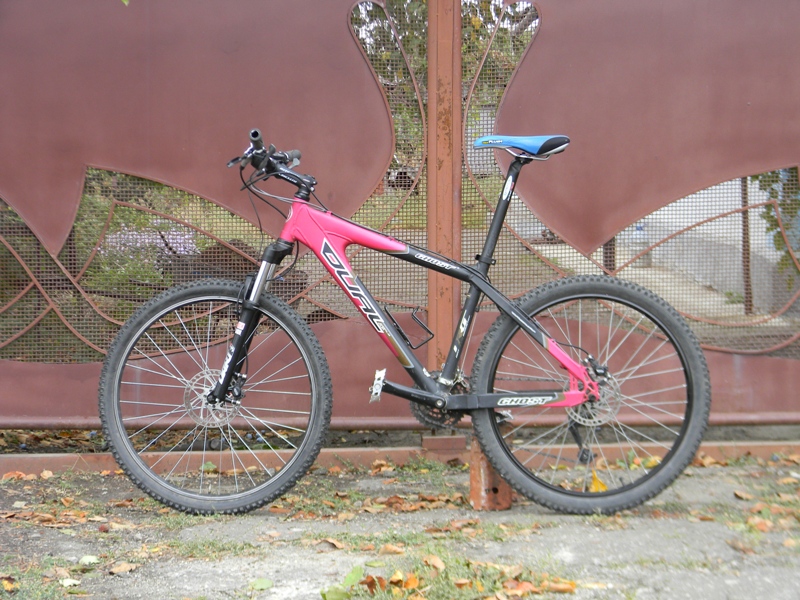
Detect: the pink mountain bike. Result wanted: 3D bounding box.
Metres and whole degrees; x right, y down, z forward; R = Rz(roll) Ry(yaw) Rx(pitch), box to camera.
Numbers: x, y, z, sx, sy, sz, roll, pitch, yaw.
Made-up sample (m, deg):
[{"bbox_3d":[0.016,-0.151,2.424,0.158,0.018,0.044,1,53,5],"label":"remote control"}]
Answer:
[{"bbox_3d":[0.013,0.070,5.360,1.710,1.070,0.620,0,4,1],"label":"pink mountain bike"}]

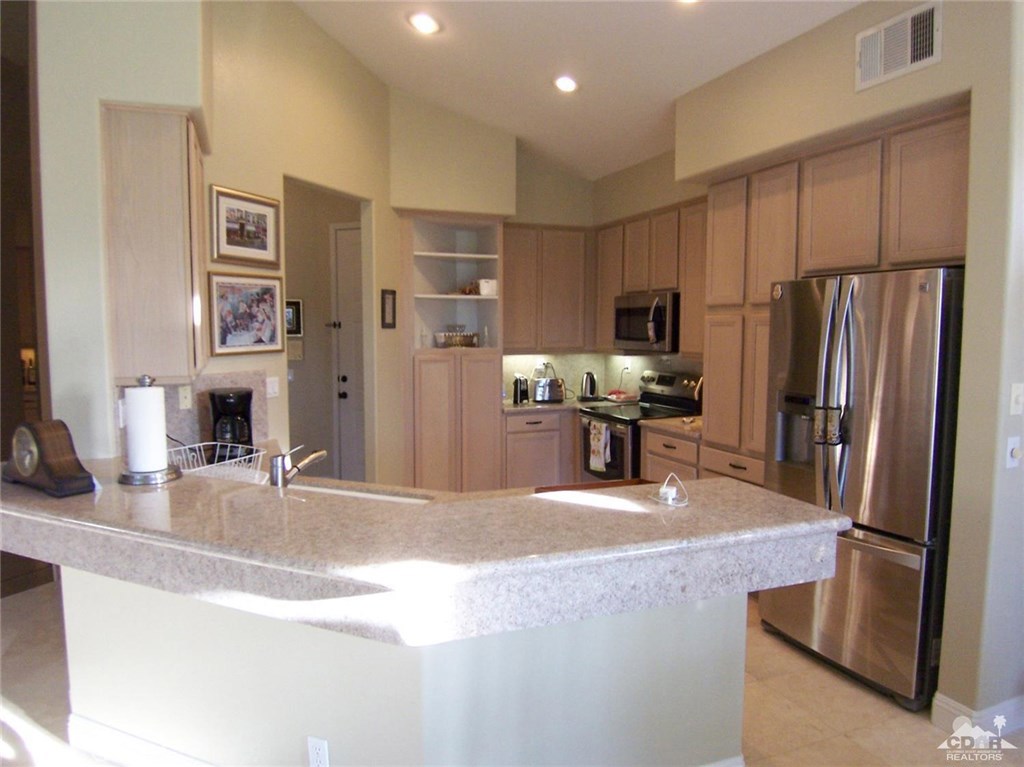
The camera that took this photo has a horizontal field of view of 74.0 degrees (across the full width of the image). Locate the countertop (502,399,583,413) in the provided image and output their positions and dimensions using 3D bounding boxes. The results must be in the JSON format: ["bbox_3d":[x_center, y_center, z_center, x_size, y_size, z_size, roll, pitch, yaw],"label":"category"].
[{"bbox_3d":[0.181,0.203,5.850,0.825,0.044,0.640,-2,5,-23],"label":"countertop"}]

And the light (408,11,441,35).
[{"bbox_3d":[-0.499,-2.063,3.888,0.175,0.040,0.175,13,-1,0],"label":"light"}]

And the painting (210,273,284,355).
[{"bbox_3d":[-1.370,-0.362,3.564,0.030,0.410,0.535,2,5,21],"label":"painting"}]

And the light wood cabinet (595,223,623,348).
[{"bbox_3d":[0.948,-0.798,5.804,0.330,1.080,0.450,-2,5,-24],"label":"light wood cabinet"}]

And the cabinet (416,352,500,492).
[{"bbox_3d":[-0.532,0.398,5.556,0.737,1.373,0.601,-2,5,-23],"label":"cabinet"}]

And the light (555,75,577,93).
[{"bbox_3d":[0.340,-1.870,4.228,0.165,0.040,0.165,13,-1,0],"label":"light"}]

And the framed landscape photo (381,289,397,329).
[{"bbox_3d":[-0.872,-0.525,4.828,0.020,0.268,0.205,2,5,21],"label":"framed landscape photo"}]

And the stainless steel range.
[{"bbox_3d":[0.989,0.543,5.380,0.680,1.200,0.755,-2,5,-24],"label":"stainless steel range"}]

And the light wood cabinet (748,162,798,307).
[{"bbox_3d":[1.675,-0.800,3.795,0.606,0.742,0.354,-2,5,-23],"label":"light wood cabinet"}]

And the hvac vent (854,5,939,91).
[{"bbox_3d":[1.568,-1.371,2.780,0.020,0.228,0.375,-2,5,-24],"label":"hvac vent"}]

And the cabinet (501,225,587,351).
[{"bbox_3d":[0.188,-0.805,5.936,0.890,1.070,0.330,-2,5,-24],"label":"cabinet"}]

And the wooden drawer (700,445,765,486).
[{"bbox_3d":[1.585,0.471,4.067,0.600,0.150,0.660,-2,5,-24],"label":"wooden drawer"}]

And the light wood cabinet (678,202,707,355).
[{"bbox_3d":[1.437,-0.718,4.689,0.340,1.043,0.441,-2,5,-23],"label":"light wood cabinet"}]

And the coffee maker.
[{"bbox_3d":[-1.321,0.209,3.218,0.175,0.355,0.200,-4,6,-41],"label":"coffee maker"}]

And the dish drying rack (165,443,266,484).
[{"bbox_3d":[-1.238,0.347,2.706,0.340,0.130,0.390,2,5,28],"label":"dish drying rack"}]

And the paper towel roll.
[{"bbox_3d":[-1.238,0.144,2.316,0.128,0.280,0.128,-2,5,-24],"label":"paper towel roll"}]

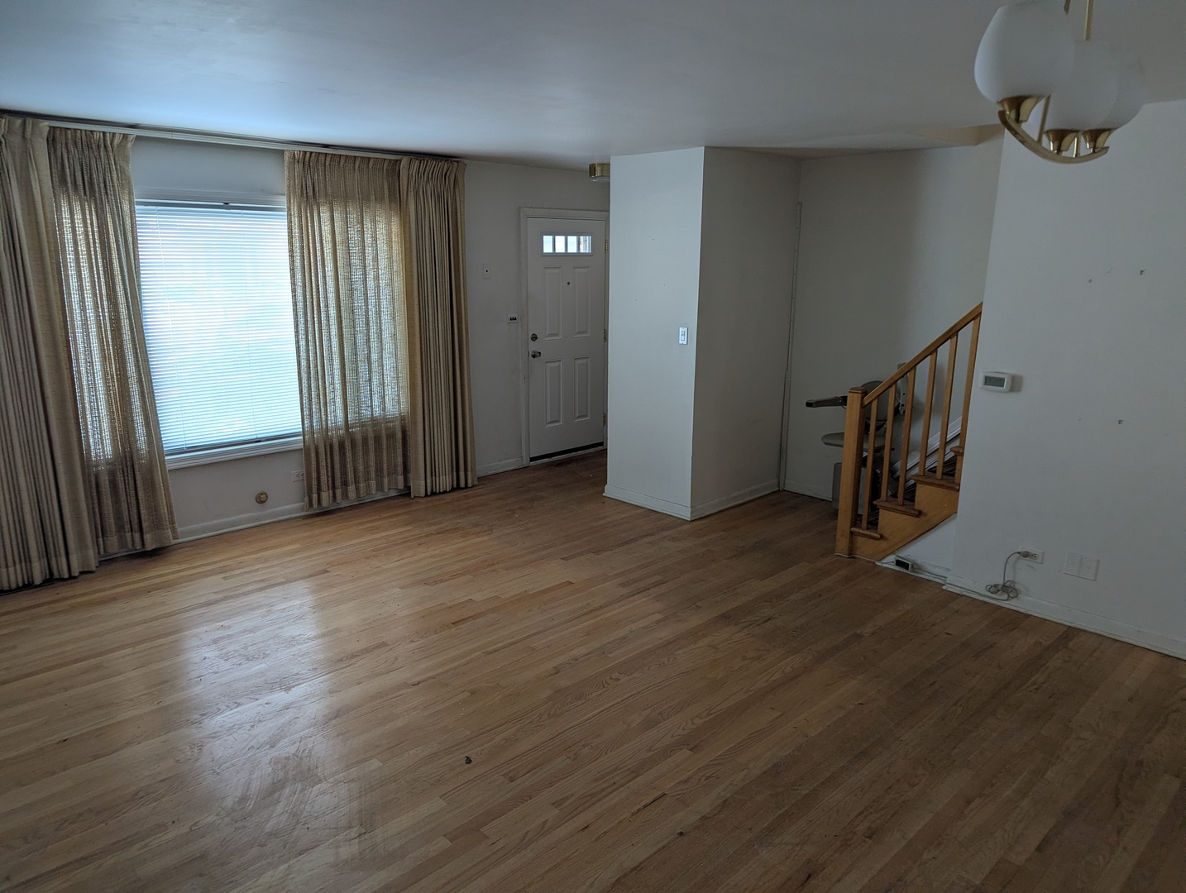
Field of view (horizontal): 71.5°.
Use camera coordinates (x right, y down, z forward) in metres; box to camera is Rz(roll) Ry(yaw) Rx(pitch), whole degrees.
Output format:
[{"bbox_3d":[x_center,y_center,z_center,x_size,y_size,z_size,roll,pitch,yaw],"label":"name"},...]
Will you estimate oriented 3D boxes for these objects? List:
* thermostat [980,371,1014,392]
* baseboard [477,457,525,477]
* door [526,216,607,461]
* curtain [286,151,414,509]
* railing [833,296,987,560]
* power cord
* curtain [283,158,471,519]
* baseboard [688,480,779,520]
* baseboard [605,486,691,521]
[{"bbox_3d":[2.050,-0.326,4.199,0.030,0.094,0.148,-12,18,-42],"label":"thermostat"},{"bbox_3d":[-0.769,0.173,6.880,0.500,0.090,0.020,-12,18,-42],"label":"baseboard"},{"bbox_3d":[-0.222,-0.928,7.175,0.885,2.020,0.050,-12,18,-42],"label":"door"},{"bbox_3d":[-1.636,-0.770,5.702,0.840,2.370,0.110,-12,18,-42],"label":"curtain"},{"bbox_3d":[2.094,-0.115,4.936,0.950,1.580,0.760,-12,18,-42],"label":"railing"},{"bbox_3d":[2.158,0.683,4.288,0.070,0.285,0.240,-12,18,-42],"label":"power cord"},{"bbox_3d":[-1.426,-0.787,5.851,1.350,2.420,0.190,-12,18,-42],"label":"curtain"},{"bbox_3d":[1.048,0.380,6.030,1.080,0.098,0.020,-12,18,-42],"label":"baseboard"},{"bbox_3d":[0.383,0.396,5.954,0.020,0.098,0.860,-12,18,-42],"label":"baseboard"}]

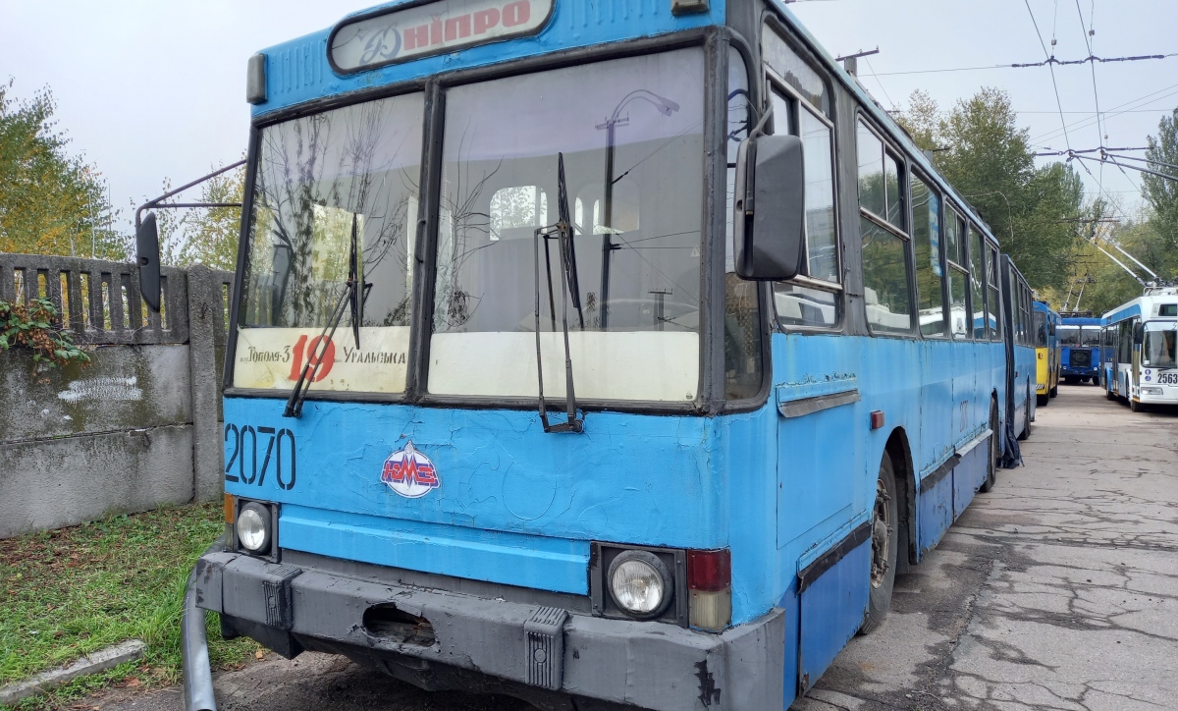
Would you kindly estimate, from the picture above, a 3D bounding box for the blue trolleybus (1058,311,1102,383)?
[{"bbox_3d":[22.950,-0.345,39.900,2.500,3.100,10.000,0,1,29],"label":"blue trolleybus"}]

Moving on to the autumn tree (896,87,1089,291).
[{"bbox_3d":[23.700,-7.300,50.000,10.500,16.900,10.000,0,1,30],"label":"autumn tree"}]

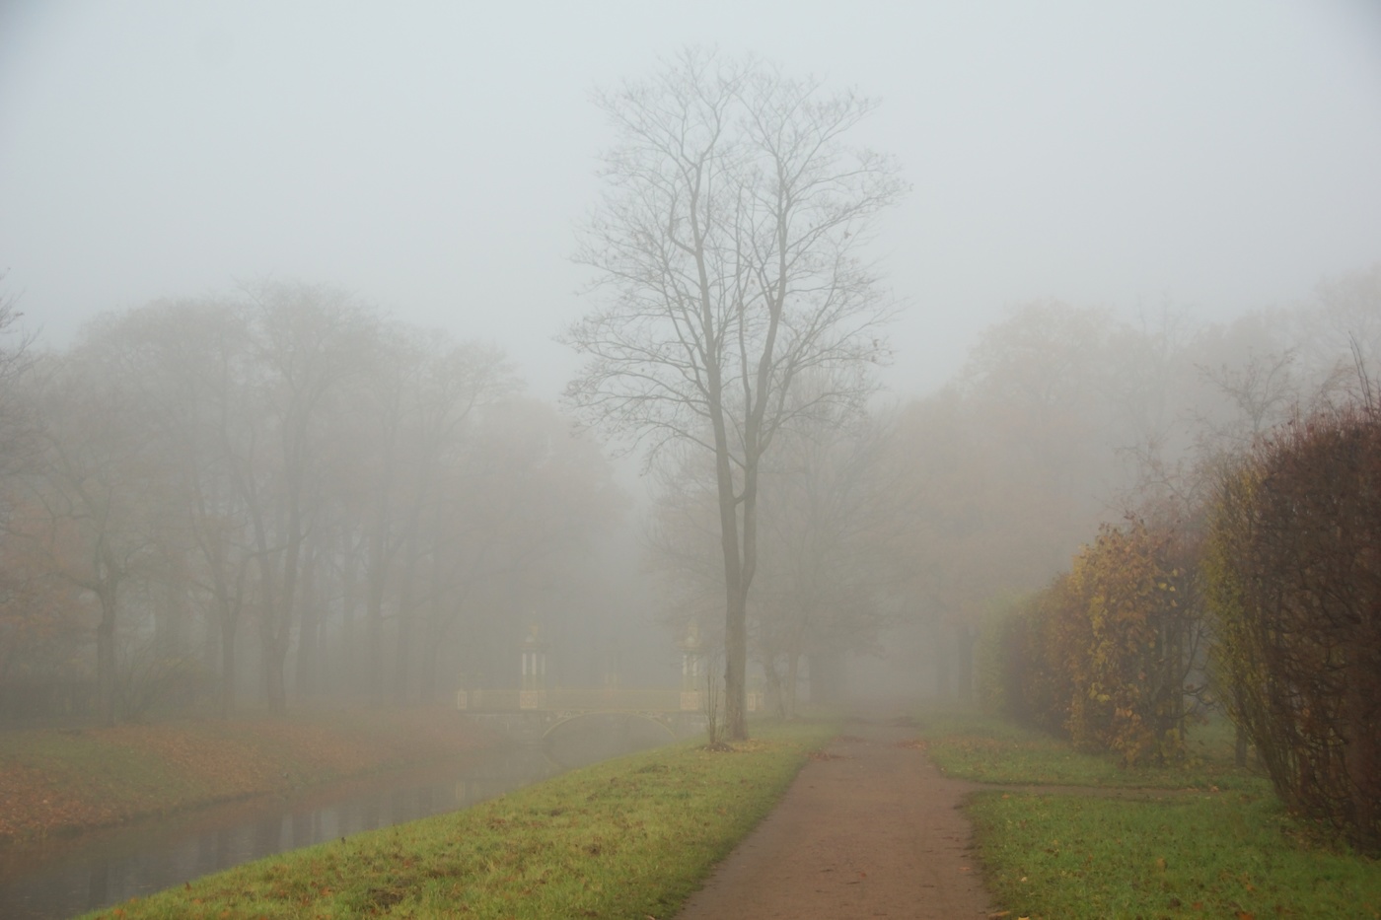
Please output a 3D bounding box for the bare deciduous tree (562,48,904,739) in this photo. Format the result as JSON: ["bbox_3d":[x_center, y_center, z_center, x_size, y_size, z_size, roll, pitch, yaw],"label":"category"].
[{"bbox_3d":[1.000,-1.660,60.200,8.100,16.300,7.700,0,-5,0],"label":"bare deciduous tree"}]

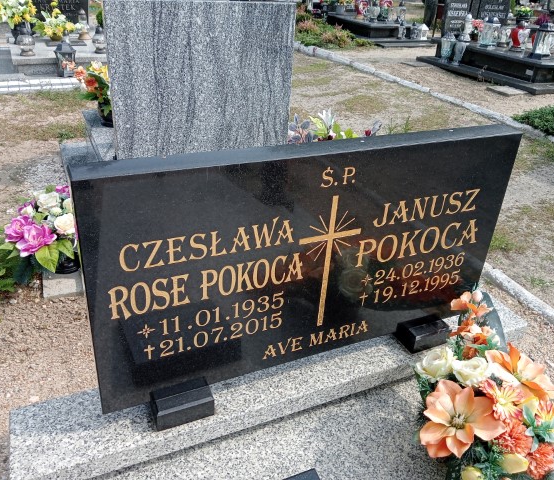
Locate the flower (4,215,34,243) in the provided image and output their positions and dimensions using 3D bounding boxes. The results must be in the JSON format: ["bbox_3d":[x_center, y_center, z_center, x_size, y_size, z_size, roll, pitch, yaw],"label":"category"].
[{"bbox_3d":[-0.964,-0.043,1.941,0.125,0.105,0.080,-12,6,-26],"label":"flower"}]

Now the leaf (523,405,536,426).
[{"bbox_3d":[0.583,0.405,1.193,0.025,0.050,0.014,-23,9,16],"label":"leaf"}]

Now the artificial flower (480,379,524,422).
[{"bbox_3d":[0.485,0.344,1.108,0.093,0.092,0.050,19,-7,27],"label":"artificial flower"}]

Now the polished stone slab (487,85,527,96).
[{"bbox_3d":[2.690,-1.690,5.915,0.370,0.050,0.360,-10,31,-22],"label":"polished stone slab"}]

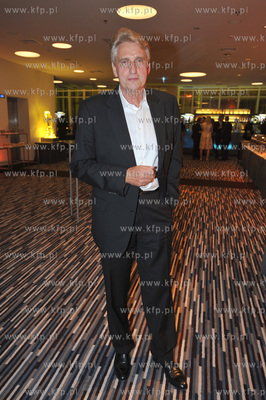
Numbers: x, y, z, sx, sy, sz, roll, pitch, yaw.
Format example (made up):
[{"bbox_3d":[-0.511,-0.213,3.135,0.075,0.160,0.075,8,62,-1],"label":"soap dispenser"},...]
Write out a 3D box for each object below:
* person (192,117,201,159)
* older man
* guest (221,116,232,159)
[{"bbox_3d":[2.690,-2.557,13.004,0.380,1.720,0.500,-5,15,-24],"label":"person"},{"bbox_3d":[-0.021,0.100,1.629,0.600,1.820,0.450,-3,14,-15],"label":"older man"},{"bbox_3d":[3.906,-2.540,12.901,0.520,1.770,0.360,-2,14,-10],"label":"guest"}]

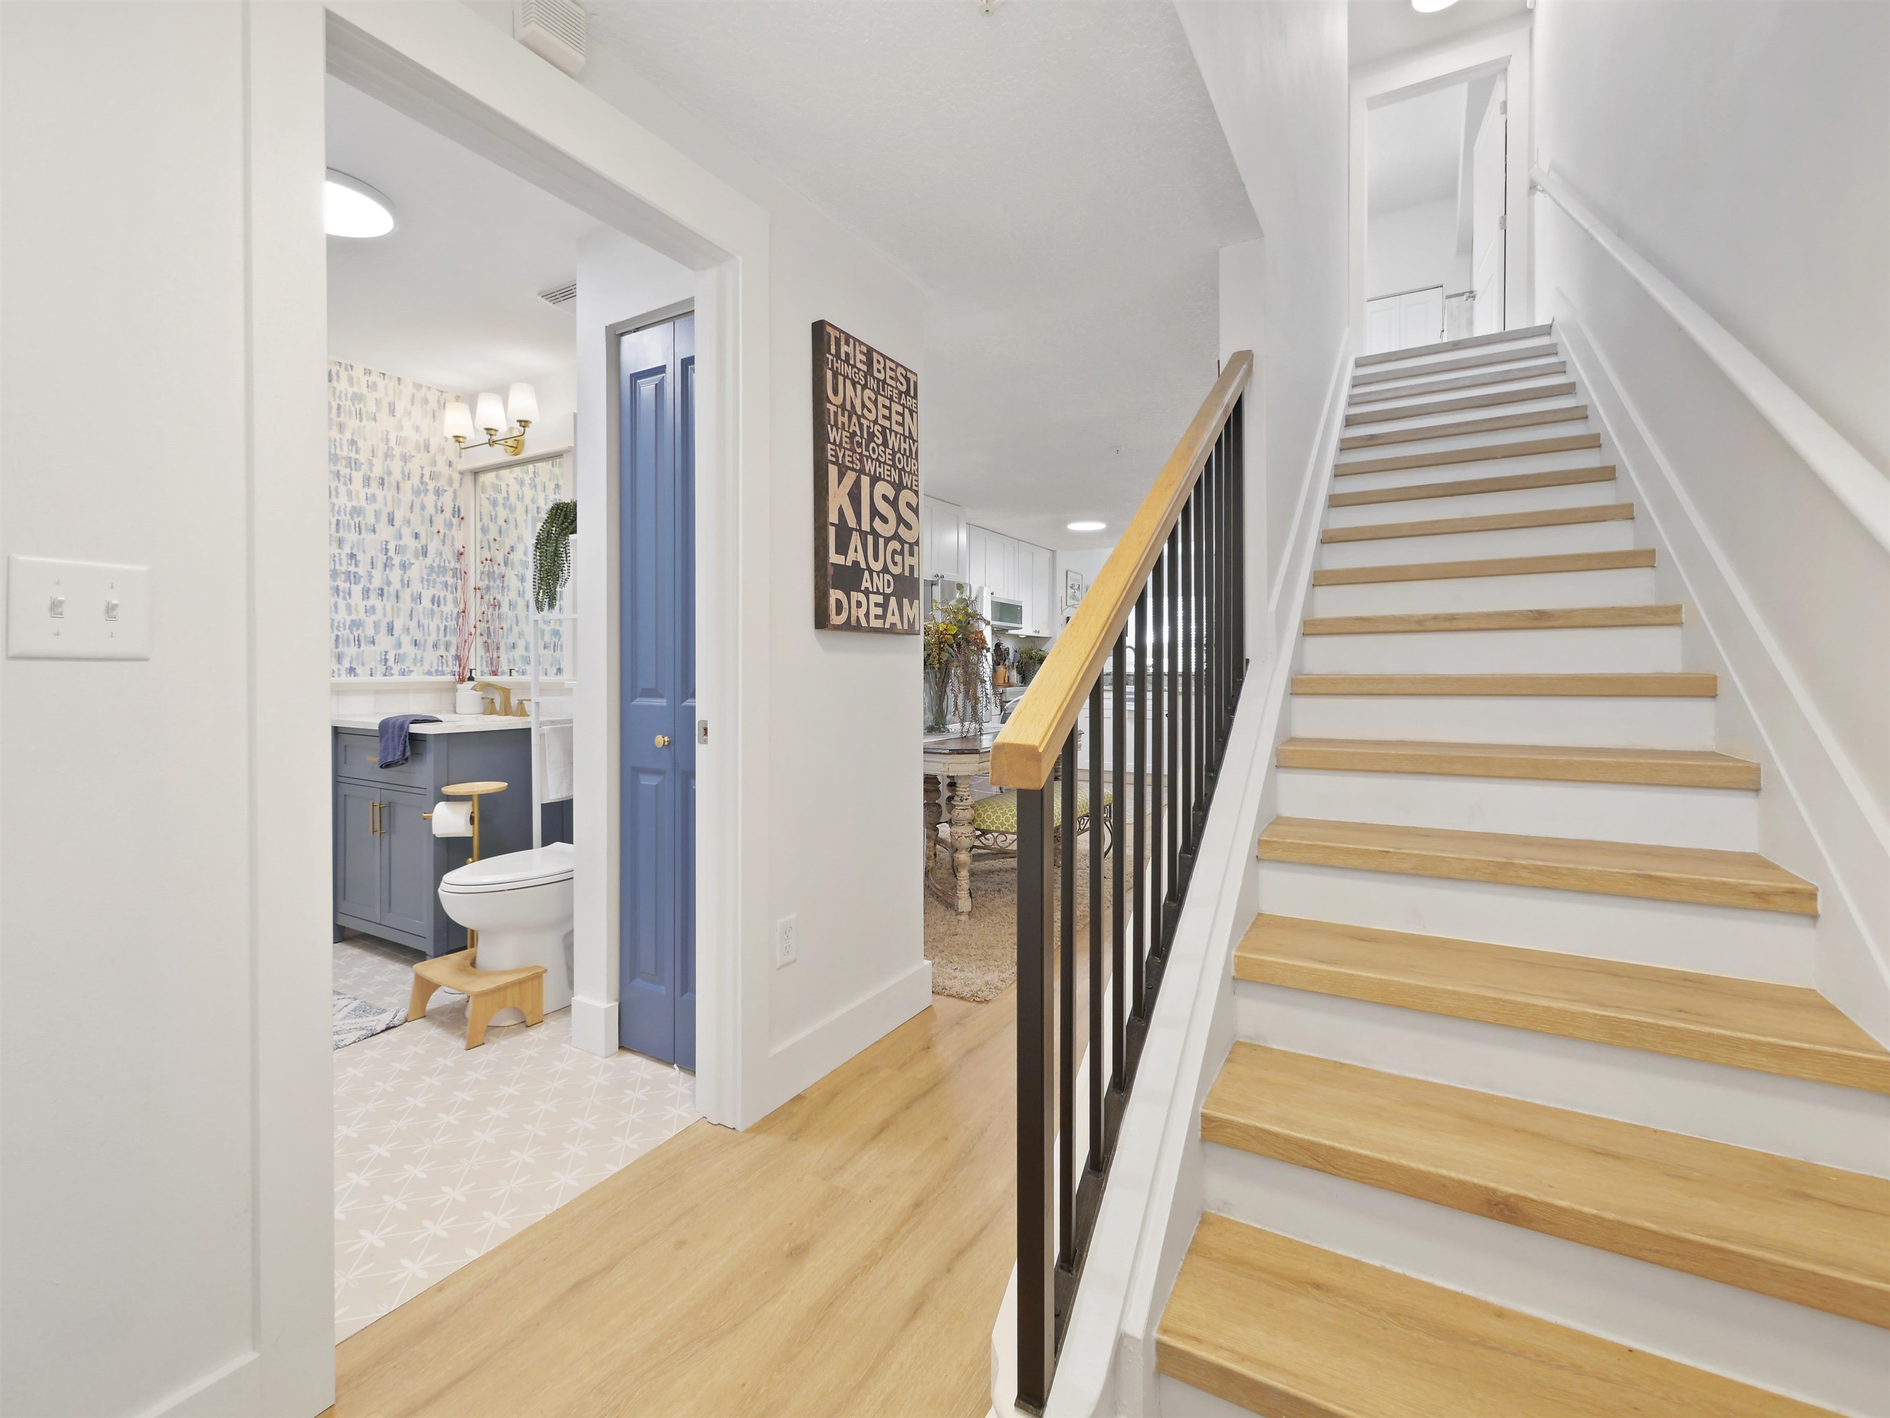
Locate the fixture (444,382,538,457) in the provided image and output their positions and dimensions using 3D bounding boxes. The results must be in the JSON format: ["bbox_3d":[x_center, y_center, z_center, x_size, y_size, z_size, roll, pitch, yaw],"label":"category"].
[{"bbox_3d":[-1.966,-1.252,3.343,0.610,0.250,0.180,1,2,30],"label":"fixture"}]

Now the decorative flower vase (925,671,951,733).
[{"bbox_3d":[-0.040,-0.037,4.270,0.150,0.350,0.150,0,2,0],"label":"decorative flower vase"}]

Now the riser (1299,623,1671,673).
[{"bbox_3d":[1.509,-0.161,2.186,0.872,0.133,0.020,1,2,31],"label":"riser"}]

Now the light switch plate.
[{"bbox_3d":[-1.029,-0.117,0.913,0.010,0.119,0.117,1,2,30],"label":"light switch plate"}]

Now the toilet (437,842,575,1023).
[{"bbox_3d":[-1.353,0.602,2.672,0.400,0.750,0.770,1,2,30],"label":"toilet"}]

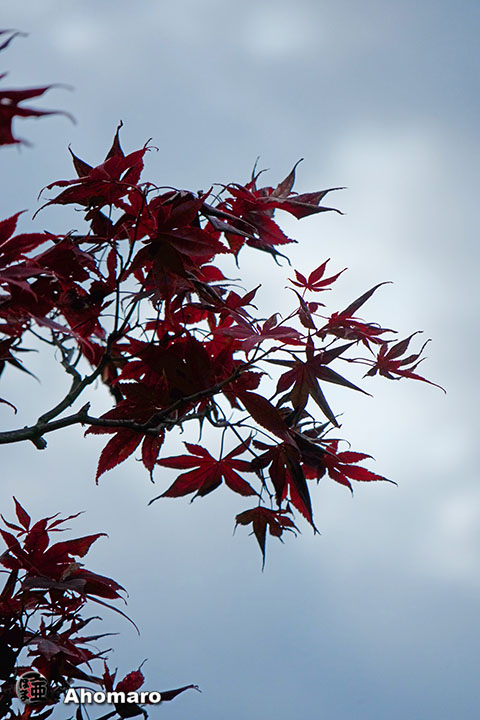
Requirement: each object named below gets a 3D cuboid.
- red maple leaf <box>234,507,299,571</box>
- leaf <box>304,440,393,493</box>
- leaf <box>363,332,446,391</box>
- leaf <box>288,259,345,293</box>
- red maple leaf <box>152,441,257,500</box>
[{"bbox_3d":[0.021,0.143,3.880,0.052,0.046,0.035,0,-20,0],"label":"red maple leaf"},{"bbox_3d":[0.088,0.086,3.880,0.071,0.036,0.040,0,-20,0],"label":"leaf"},{"bbox_3d":[0.134,0.001,3.900,0.068,0.041,0.040,0,-20,0],"label":"leaf"},{"bbox_3d":[0.063,-0.069,3.920,0.047,0.022,0.035,0,-20,0],"label":"leaf"},{"bbox_3d":[-0.030,0.090,3.900,0.086,0.043,0.040,0,-20,0],"label":"red maple leaf"}]

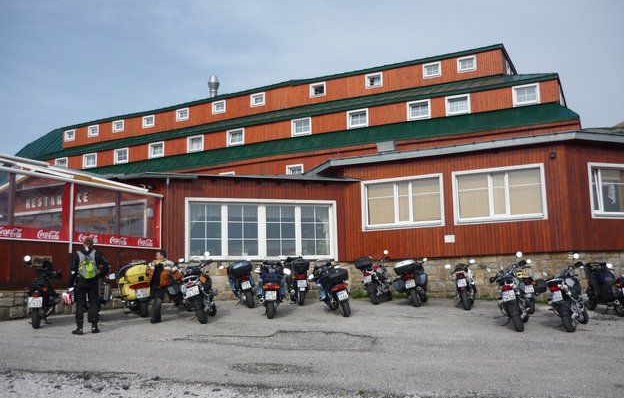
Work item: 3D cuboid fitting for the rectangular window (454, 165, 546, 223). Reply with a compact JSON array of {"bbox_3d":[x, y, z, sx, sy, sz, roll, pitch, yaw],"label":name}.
[{"bbox_3d":[5.543,-0.119,17.733,2.661,1.613,0.140,-5,-9,26],"label":"rectangular window"}]

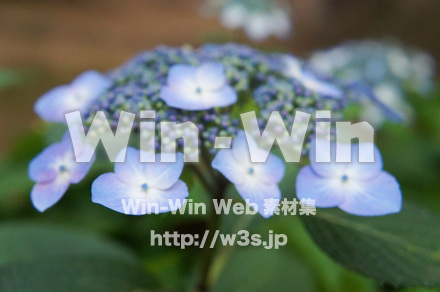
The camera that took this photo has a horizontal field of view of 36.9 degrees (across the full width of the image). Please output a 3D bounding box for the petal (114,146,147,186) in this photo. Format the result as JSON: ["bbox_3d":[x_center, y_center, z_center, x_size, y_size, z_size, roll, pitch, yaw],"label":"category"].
[{"bbox_3d":[-0.035,0.007,0.255,0.012,0.017,0.005,-2,-30,4],"label":"petal"}]

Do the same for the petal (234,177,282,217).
[{"bbox_3d":[0.016,0.018,0.245,0.014,0.017,0.005,-20,-21,-15],"label":"petal"}]

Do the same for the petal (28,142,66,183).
[{"bbox_3d":[-0.081,0.009,0.305,0.021,0.018,0.005,-36,-30,17],"label":"petal"}]

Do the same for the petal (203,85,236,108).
[{"bbox_3d":[0.000,-0.023,0.299,0.015,0.005,0.015,-12,43,-13],"label":"petal"}]

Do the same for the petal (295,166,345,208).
[{"bbox_3d":[0.038,0.015,0.248,0.019,0.018,0.005,0,-30,-8],"label":"petal"}]

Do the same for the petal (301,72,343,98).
[{"bbox_3d":[0.049,-0.031,0.326,0.027,0.005,0.021,4,34,-44],"label":"petal"}]

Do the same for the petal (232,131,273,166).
[{"bbox_3d":[0.012,0.001,0.253,0.015,0.016,0.005,0,-25,-6],"label":"petal"}]

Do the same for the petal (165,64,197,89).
[{"bbox_3d":[-0.017,-0.033,0.310,0.015,0.005,0.021,-1,41,-1],"label":"petal"}]

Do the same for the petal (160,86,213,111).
[{"bbox_3d":[-0.015,-0.022,0.298,0.025,0.005,0.015,9,42,10],"label":"petal"}]

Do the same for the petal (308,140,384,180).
[{"bbox_3d":[0.049,0.005,0.255,0.029,0.017,0.005,0,-30,-8],"label":"petal"}]

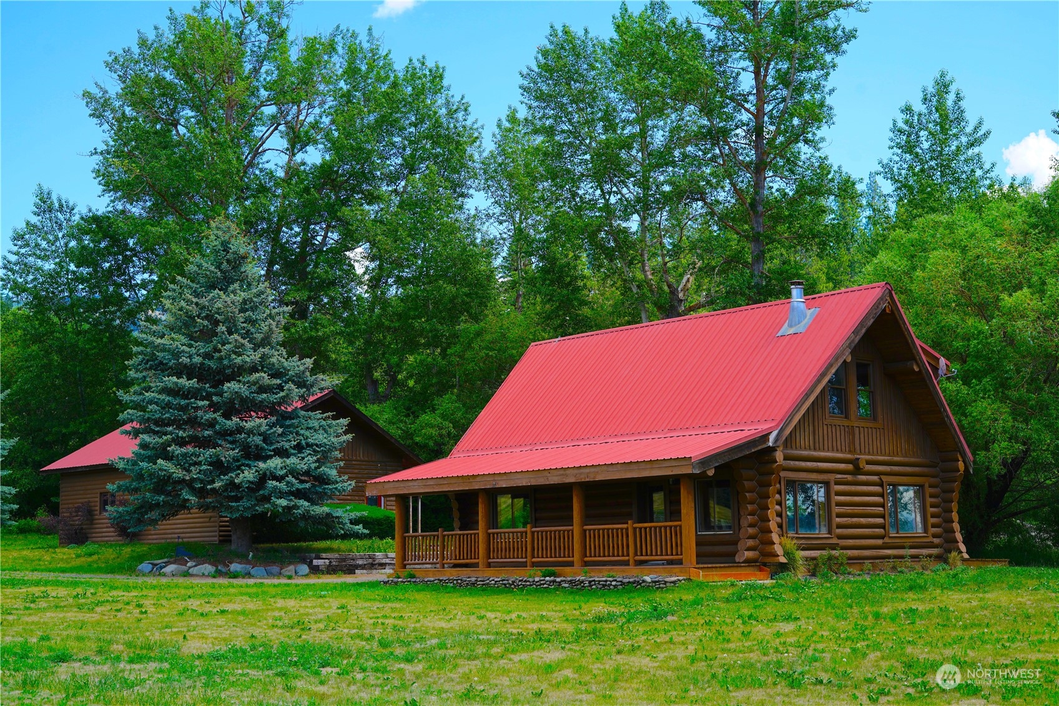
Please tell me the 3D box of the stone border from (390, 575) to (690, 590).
[{"bbox_3d":[-0.266,5.667,36.275,0.572,0.354,10.972,7,-11,-43],"label":"stone border"}]

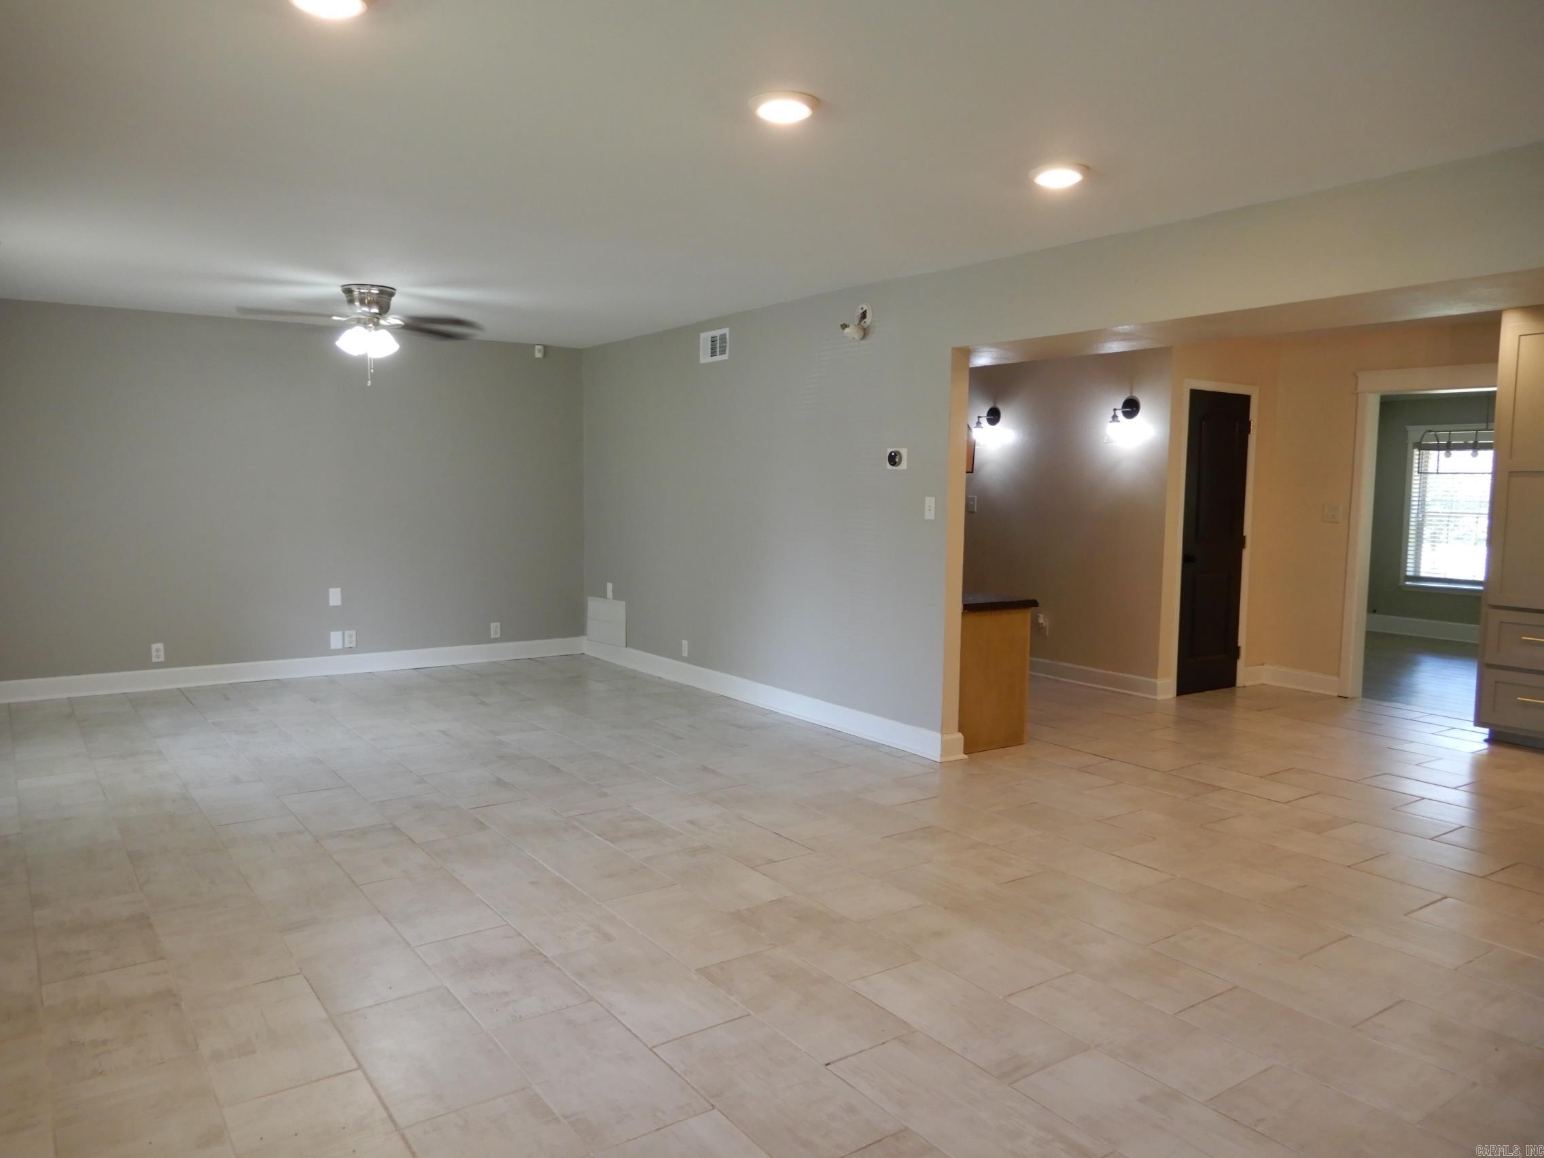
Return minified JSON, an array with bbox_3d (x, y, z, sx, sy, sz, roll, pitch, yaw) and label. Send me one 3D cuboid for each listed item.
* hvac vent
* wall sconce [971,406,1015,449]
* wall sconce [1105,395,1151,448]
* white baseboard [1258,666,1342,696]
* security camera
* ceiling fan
[{"bbox_3d":[-0.382,-1.513,6.958,0.020,0.200,0.347,-3,6,-36],"label":"hvac vent"},{"bbox_3d":[1.621,-1.170,8.208,0.270,0.315,0.150,-3,6,-36],"label":"wall sconce"},{"bbox_3d":[2.314,-1.063,7.129,0.285,0.320,0.150,-3,6,-36],"label":"wall sconce"},{"bbox_3d":[3.727,0.712,7.527,0.020,0.140,0.525,-3,6,-36],"label":"white baseboard"},{"bbox_3d":[0.436,-1.371,5.700,0.160,0.200,0.140,-3,6,-36],"label":"security camera"},{"bbox_3d":[-2.235,-1.414,5.940,1.320,0.390,1.320,-3,6,-36],"label":"ceiling fan"}]

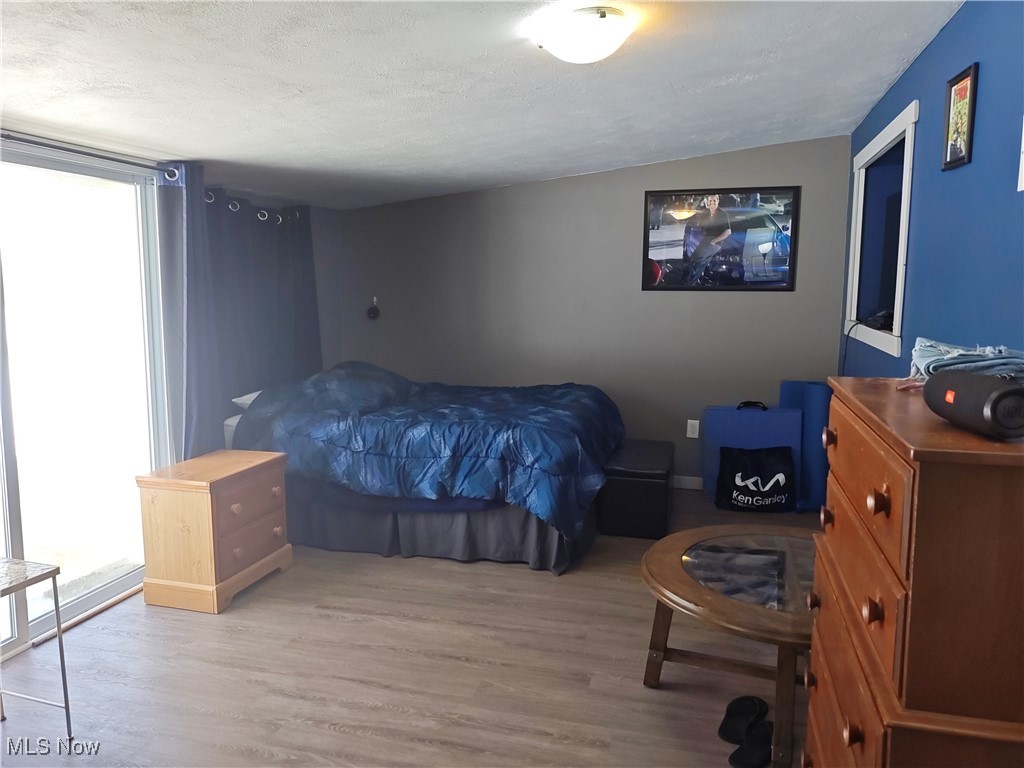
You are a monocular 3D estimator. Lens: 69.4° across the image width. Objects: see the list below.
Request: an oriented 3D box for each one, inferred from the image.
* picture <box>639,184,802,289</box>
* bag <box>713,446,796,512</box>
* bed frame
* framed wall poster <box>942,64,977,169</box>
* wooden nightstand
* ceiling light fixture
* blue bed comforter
[{"bbox_3d":[1.363,-0.944,4.864,0.982,0.663,0.024,2,7,15],"label":"picture"},{"bbox_3d":[1.522,0.583,4.645,0.481,0.406,0.148,2,7,15],"label":"bag"},{"bbox_3d":[-0.470,0.620,4.516,1.937,0.356,1.439,2,7,15],"label":"bed frame"},{"bbox_3d":[1.504,-0.894,2.488,0.020,0.312,0.253,2,7,15],"label":"framed wall poster"},{"bbox_3d":[-1.337,0.649,3.384,0.397,0.572,0.592,2,7,15],"label":"wooden nightstand"},{"bbox_3d":[0.226,-1.097,2.355,0.332,0.108,0.332,-4,6,16],"label":"ceiling light fixture"},{"bbox_3d":[-0.366,0.280,4.446,2.044,0.726,1.601,2,7,15],"label":"blue bed comforter"}]

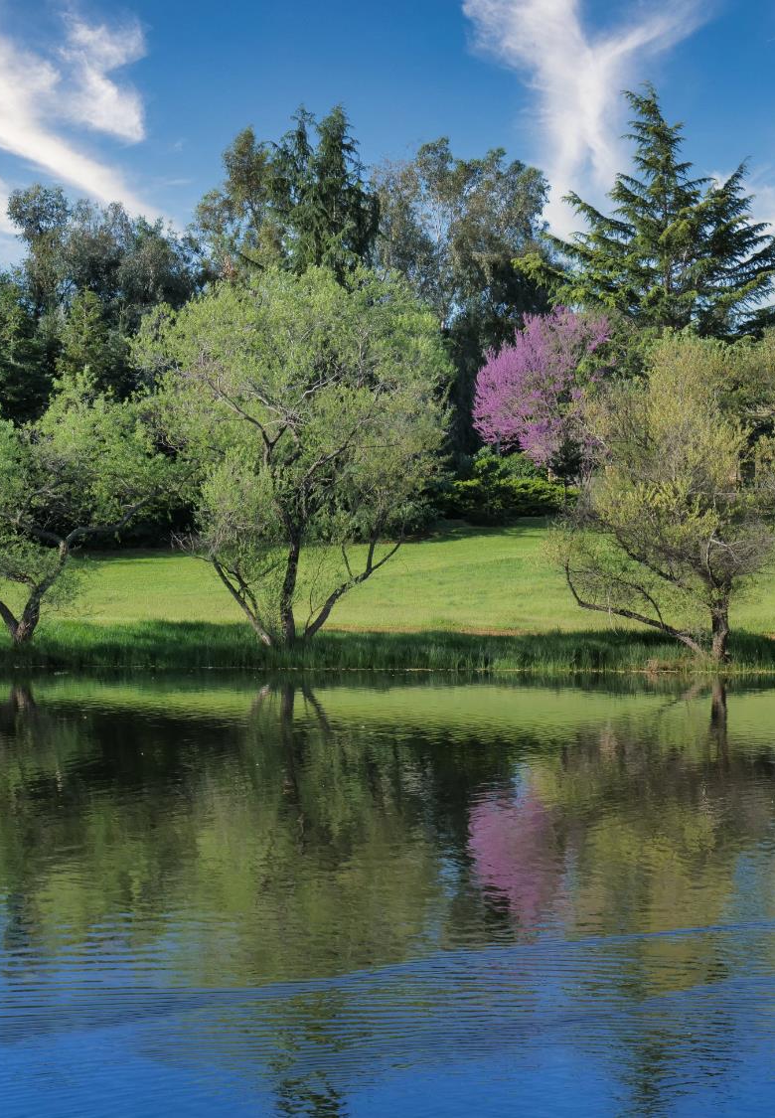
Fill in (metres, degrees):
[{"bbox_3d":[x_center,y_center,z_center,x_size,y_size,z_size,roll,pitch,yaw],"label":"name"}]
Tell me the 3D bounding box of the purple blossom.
[{"bbox_3d":[5.320,-5.400,94.000,4.890,6.400,4.890,1,2,0],"label":"purple blossom"}]

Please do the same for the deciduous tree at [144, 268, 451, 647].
[{"bbox_3d":[-2.360,-2.700,74.000,8.010,10.260,7.440,1,2,0],"label":"deciduous tree"}]

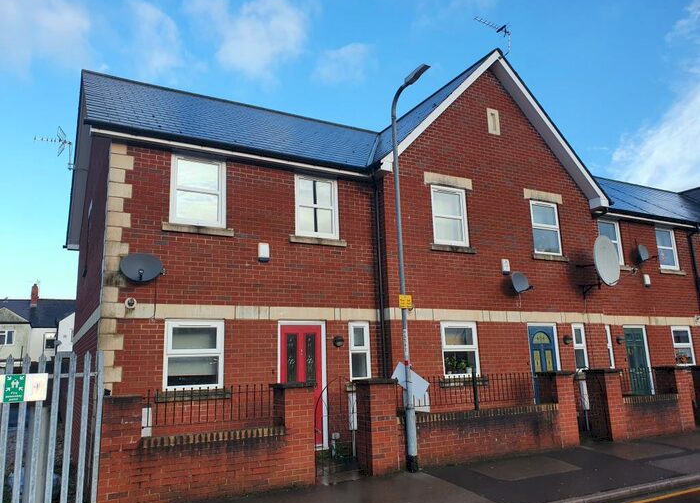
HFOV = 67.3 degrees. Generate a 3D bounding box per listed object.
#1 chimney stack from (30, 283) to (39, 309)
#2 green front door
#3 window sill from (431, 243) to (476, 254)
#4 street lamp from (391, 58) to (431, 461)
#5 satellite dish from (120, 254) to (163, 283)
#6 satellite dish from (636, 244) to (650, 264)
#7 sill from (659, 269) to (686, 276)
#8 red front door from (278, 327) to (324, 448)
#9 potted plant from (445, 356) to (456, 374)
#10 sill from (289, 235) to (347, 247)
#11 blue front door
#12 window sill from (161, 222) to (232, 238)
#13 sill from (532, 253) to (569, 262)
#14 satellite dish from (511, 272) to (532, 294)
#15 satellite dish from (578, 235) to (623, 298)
[{"bbox_3d":[-27.670,3.946,46.164,0.500,1.932,0.900,5,-13,-29],"label":"chimney stack"},{"bbox_3d":[7.454,2.994,13.547,0.830,2.030,0.070,5,-13,-29],"label":"green front door"},{"bbox_3d":[2.028,-0.036,10.388,1.130,0.130,0.150,5,-14,-28],"label":"window sill"},{"bbox_3d":[1.046,0.140,7.824,0.220,6.040,1.070,5,-13,-29],"label":"street lamp"},{"bbox_3d":[-3.005,0.230,7.604,0.600,0.450,0.480,3,-13,-22],"label":"satellite dish"},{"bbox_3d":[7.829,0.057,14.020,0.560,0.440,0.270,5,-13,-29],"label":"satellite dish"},{"bbox_3d":[8.737,0.578,14.274,1.130,0.130,0.150,5,-14,-28],"label":"sill"},{"bbox_3d":[-0.819,2.252,8.852,0.830,2.030,0.070,5,-13,-29],"label":"red front door"},{"bbox_3d":[1.979,2.247,10.301,0.230,0.360,0.230,5,-13,-29],"label":"potted plant"},{"bbox_3d":[-0.583,-0.172,9.466,1.105,0.130,0.150,5,-13,-29],"label":"sill"},{"bbox_3d":[4.107,2.573,11.024,0.850,2.060,0.080,5,-14,-28],"label":"blue front door"},{"bbox_3d":[-2.425,-0.333,8.440,1.115,0.130,0.150,5,-13,-29],"label":"window sill"},{"bbox_3d":[4.446,0.161,11.703,1.120,0.130,0.150,5,-14,-28],"label":"sill"},{"bbox_3d":[3.488,0.614,10.696,0.490,0.450,0.500,4,-13,-24],"label":"satellite dish"},{"bbox_3d":[5.628,0.310,11.783,0.950,1.280,0.850,5,-14,-28],"label":"satellite dish"}]

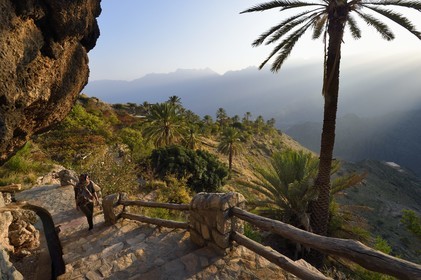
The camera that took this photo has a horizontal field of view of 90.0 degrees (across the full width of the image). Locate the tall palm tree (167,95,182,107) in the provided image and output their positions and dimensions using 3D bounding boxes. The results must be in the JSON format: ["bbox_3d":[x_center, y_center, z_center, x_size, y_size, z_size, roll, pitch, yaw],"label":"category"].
[{"bbox_3d":[-10.945,-10.311,64.000,4.202,6.913,4.202,0,11,0],"label":"tall palm tree"}]

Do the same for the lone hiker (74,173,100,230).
[{"bbox_3d":[-3.404,1.743,5.838,0.620,1.680,0.450,-7,13,-33],"label":"lone hiker"}]

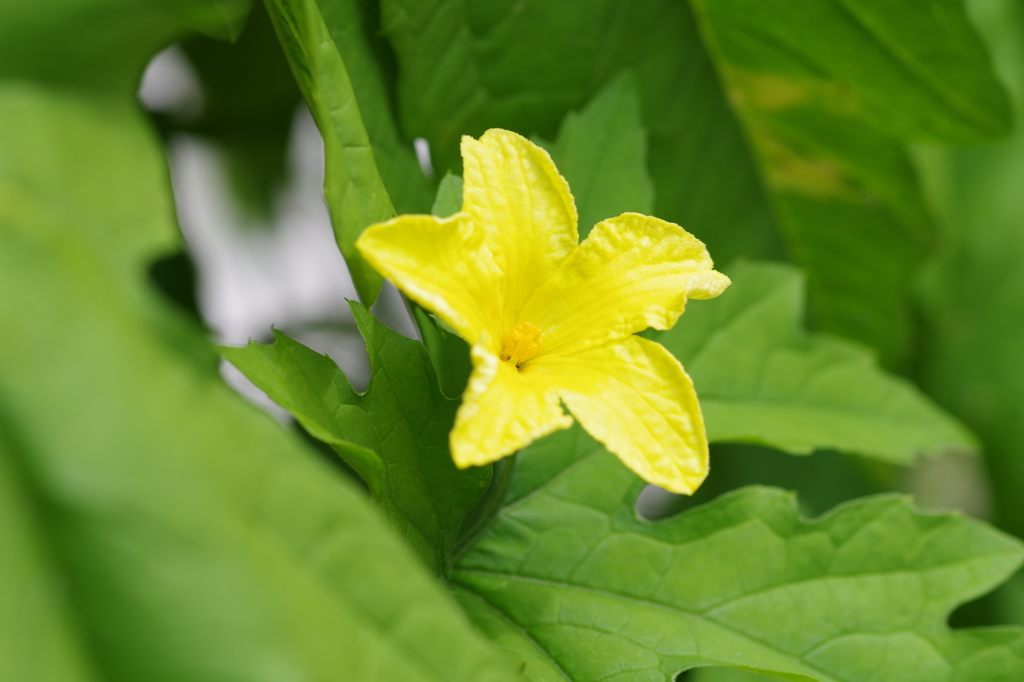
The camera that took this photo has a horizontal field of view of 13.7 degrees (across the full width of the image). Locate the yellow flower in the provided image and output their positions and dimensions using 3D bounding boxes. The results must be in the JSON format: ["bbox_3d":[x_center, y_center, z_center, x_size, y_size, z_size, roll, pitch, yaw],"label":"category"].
[{"bbox_3d":[0.003,-0.002,0.420,0.038,0.038,0.016,-7,-22,-20],"label":"yellow flower"}]

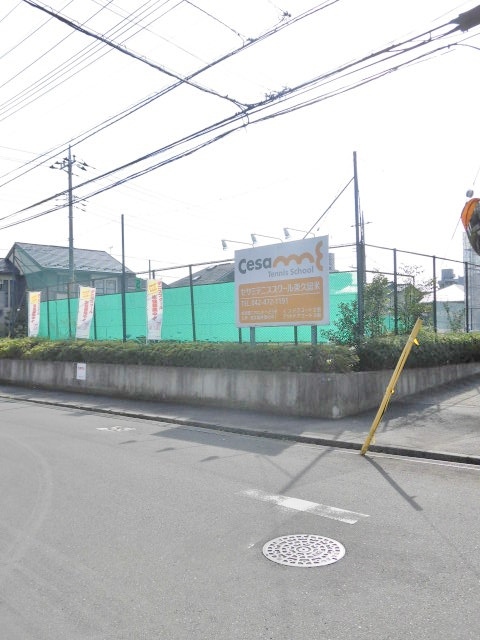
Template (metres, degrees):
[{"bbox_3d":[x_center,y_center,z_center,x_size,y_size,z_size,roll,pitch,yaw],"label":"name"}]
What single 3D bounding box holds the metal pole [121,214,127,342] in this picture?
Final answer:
[{"bbox_3d":[-3.915,-1.293,19.994,0.105,4.510,0.105,-1,0,-42],"label":"metal pole"}]

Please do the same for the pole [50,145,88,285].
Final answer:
[{"bbox_3d":[-10.949,-4.758,38.483,1.900,13.260,1.500,-1,0,-42],"label":"pole"}]

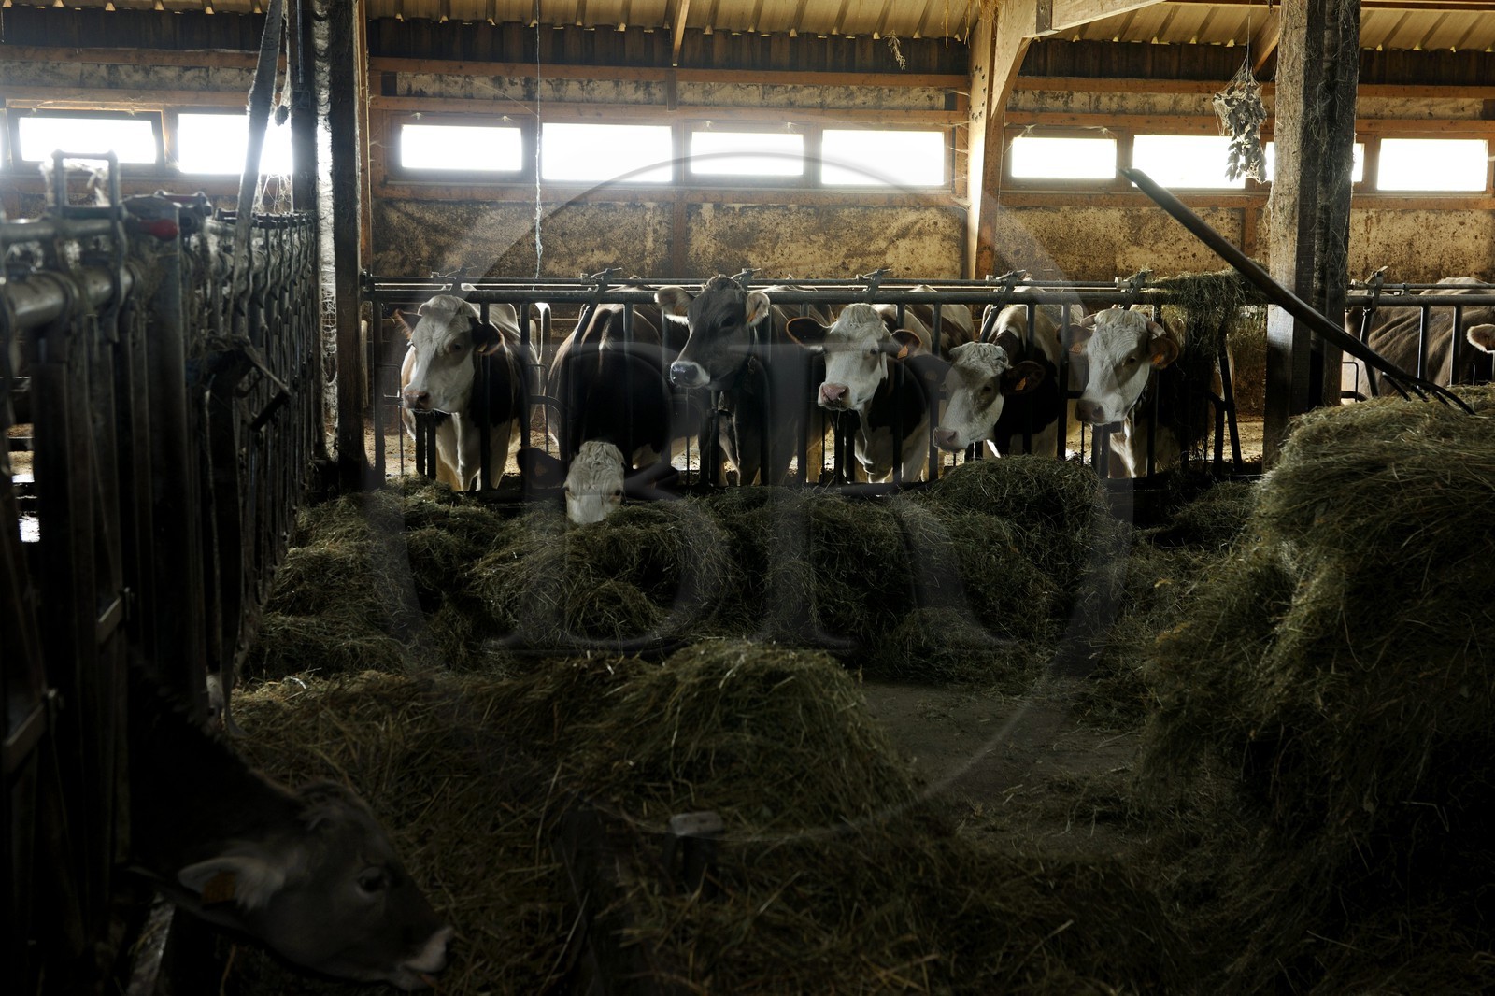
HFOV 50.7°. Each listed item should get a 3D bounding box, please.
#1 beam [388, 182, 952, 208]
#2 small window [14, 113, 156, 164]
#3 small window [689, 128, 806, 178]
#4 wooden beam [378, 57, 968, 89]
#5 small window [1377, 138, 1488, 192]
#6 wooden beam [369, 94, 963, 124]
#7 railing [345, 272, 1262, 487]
[{"bbox_3d":[-0.602,-2.401,12.564,4.615,0.132,0.110,-1,7,-11],"label":"beam"},{"bbox_3d":[-4.865,-2.652,11.644,0.972,0.354,0.080,-1,6,-9],"label":"small window"},{"bbox_3d":[-0.007,-2.765,12.682,0.935,0.377,0.060,-1,7,-11],"label":"small window"},{"bbox_3d":[-0.566,-3.306,12.292,4.663,0.112,0.100,-1,6,-9],"label":"wooden beam"},{"bbox_3d":[5.830,-2.826,13.413,0.957,0.435,0.080,-1,6,-9],"label":"small window"},{"bbox_3d":[-0.567,-3.057,12.488,4.719,0.121,0.110,-1,7,-11],"label":"wooden beam"},{"bbox_3d":[0.404,-0.594,7.896,4.494,1.064,0.180,-1,7,-11],"label":"railing"}]

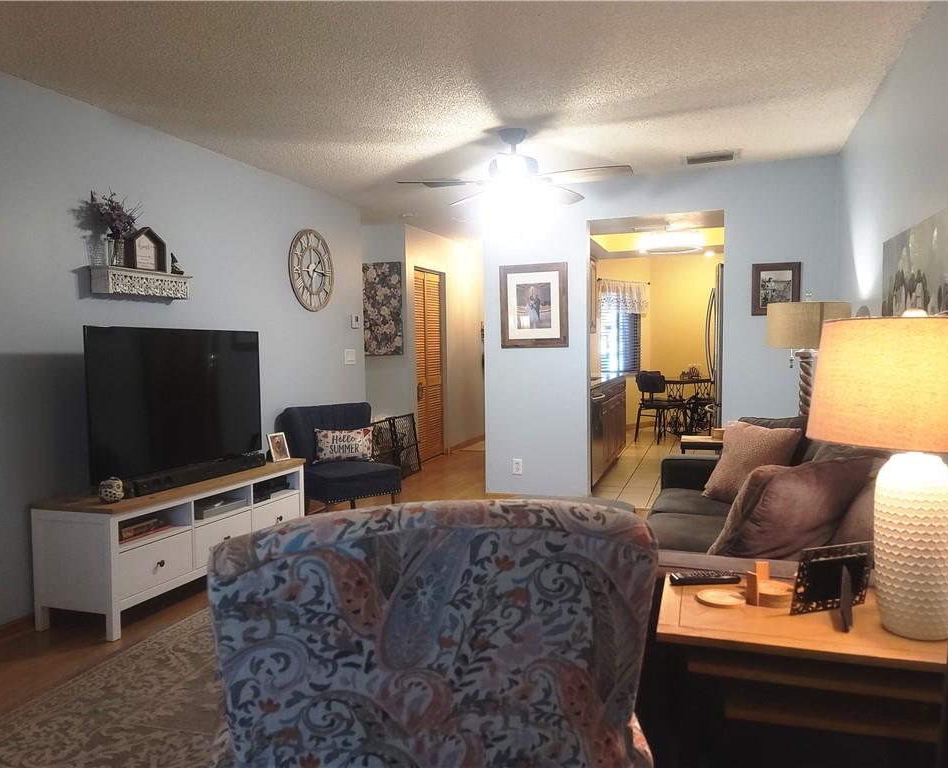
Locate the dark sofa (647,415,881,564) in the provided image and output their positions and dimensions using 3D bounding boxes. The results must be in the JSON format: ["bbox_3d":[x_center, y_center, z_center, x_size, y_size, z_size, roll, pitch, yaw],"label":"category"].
[{"bbox_3d":[1.150,0.612,2.911,0.940,0.850,2.120,0,3,19],"label":"dark sofa"}]

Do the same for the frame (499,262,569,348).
[{"bbox_3d":[0.456,-0.591,5.639,0.530,0.635,0.030,0,3,19],"label":"frame"}]

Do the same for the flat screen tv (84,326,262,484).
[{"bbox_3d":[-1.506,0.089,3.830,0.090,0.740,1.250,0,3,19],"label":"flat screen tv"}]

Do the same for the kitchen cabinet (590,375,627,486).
[{"bbox_3d":[1.050,0.393,7.342,0.620,0.900,2.300,0,3,19],"label":"kitchen cabinet"}]

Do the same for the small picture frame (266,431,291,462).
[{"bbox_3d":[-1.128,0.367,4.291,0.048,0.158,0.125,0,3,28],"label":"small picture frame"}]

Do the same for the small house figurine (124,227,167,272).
[{"bbox_3d":[-1.722,-0.703,3.872,0.070,0.230,0.220,0,3,19],"label":"small house figurine"}]

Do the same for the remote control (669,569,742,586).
[{"bbox_3d":[0.578,0.487,1.872,0.185,0.022,0.047,-1,3,-7],"label":"remote control"}]

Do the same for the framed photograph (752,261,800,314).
[{"bbox_3d":[2.065,-0.646,5.050,0.306,0.354,0.025,0,3,19],"label":"framed photograph"}]

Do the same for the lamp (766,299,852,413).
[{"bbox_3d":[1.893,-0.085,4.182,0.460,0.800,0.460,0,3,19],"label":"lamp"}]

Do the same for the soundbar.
[{"bbox_3d":[-1.367,0.444,3.710,0.090,0.067,0.910,0,3,22],"label":"soundbar"}]

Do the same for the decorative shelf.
[{"bbox_3d":[-1.733,-0.522,3.886,0.140,0.135,0.600,0,3,19],"label":"decorative shelf"}]

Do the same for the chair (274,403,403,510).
[{"bbox_3d":[-0.927,0.581,5.124,0.630,0.820,0.670,-3,4,-39],"label":"chair"}]

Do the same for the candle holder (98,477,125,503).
[{"bbox_3d":[-1.560,0.455,3.182,0.104,0.105,0.104,0,3,19],"label":"candle holder"}]

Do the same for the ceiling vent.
[{"bbox_3d":[1.603,-1.506,4.978,0.360,0.020,0.250,0,3,19],"label":"ceiling vent"}]

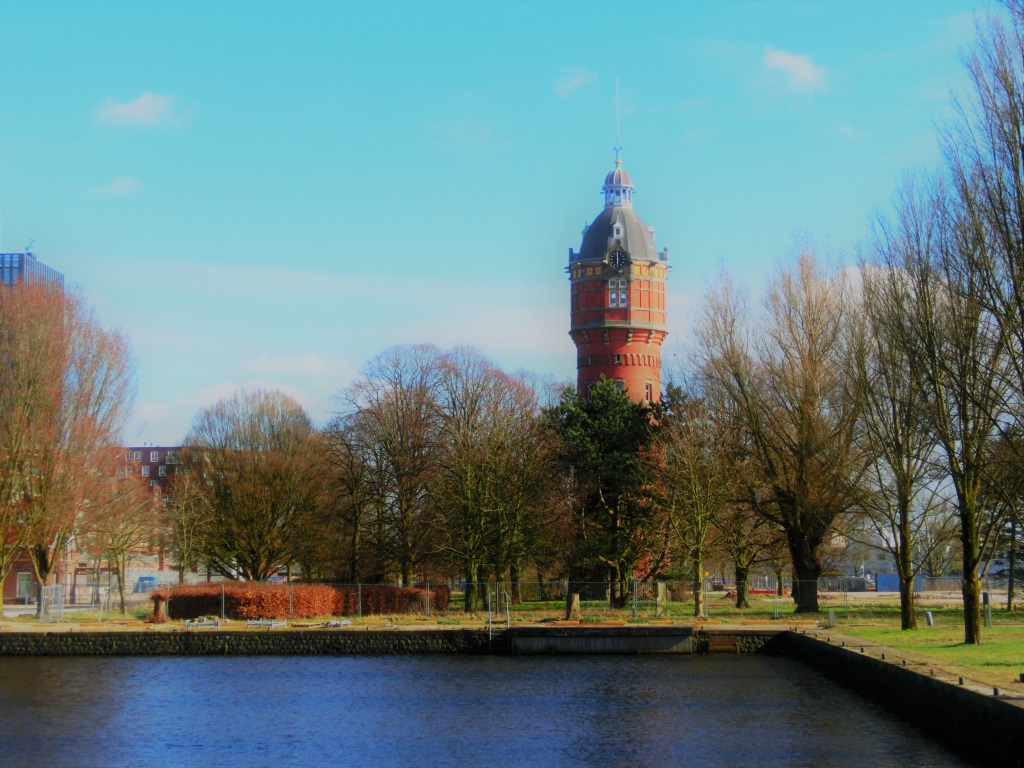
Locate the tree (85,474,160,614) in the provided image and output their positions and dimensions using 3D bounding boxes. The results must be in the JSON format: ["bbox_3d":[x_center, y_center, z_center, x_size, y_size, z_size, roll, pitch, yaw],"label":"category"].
[{"bbox_3d":[-21.428,8.820,110.656,4.181,7.683,4.181,0,-5,0],"label":"tree"}]

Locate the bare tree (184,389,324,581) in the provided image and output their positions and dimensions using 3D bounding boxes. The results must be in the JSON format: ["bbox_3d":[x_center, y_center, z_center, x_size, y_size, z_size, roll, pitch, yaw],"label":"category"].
[{"bbox_3d":[-15.344,6.866,119.872,8.343,13.249,8.343,0,-5,0],"label":"bare tree"}]

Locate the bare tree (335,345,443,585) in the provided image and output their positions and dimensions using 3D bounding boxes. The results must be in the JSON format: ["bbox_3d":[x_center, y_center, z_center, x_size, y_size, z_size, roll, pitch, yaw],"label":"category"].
[{"bbox_3d":[-7.796,5.795,126.999,7.200,16.677,7.200,0,-5,0],"label":"bare tree"}]

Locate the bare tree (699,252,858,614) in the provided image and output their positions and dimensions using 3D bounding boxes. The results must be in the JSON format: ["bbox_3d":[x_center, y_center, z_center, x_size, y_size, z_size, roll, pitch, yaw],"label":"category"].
[{"bbox_3d":[15.456,2.720,116.234,9.592,20.846,9.592,0,-5,0],"label":"bare tree"}]

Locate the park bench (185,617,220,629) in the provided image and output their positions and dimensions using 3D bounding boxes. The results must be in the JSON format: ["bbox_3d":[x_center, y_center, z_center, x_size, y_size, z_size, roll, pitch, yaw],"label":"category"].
[{"bbox_3d":[-13.150,10.126,85.433,1.450,0.500,0.550,0,-5,0],"label":"park bench"}]

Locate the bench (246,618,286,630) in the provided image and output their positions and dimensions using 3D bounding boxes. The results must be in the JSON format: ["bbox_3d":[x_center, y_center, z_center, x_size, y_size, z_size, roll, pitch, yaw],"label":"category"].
[{"bbox_3d":[-10.430,10.126,85.433,1.600,0.500,0.550,0,-5,0],"label":"bench"}]

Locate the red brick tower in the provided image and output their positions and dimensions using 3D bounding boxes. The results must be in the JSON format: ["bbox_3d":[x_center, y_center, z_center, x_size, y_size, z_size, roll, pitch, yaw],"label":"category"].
[{"bbox_3d":[9.251,-0.976,174.811,8.687,38.850,8.687,0,-5,0],"label":"red brick tower"}]

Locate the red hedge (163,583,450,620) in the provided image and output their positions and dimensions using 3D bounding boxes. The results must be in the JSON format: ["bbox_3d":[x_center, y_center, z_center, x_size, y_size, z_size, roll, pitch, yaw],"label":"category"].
[{"bbox_3d":[-10.770,11.295,105.410,15.094,1.800,3.500,1,-5,-6],"label":"red hedge"}]

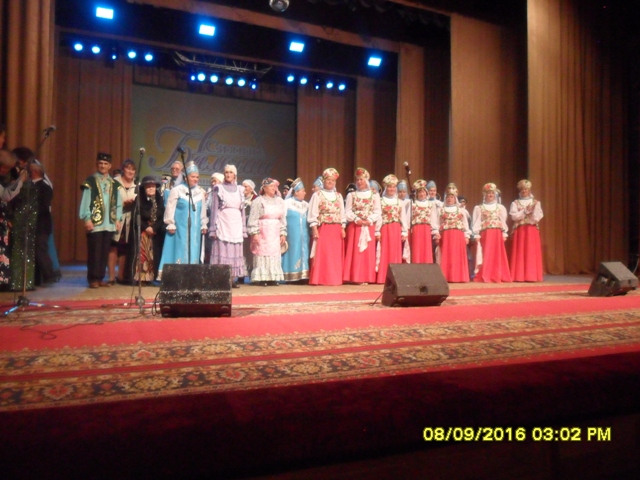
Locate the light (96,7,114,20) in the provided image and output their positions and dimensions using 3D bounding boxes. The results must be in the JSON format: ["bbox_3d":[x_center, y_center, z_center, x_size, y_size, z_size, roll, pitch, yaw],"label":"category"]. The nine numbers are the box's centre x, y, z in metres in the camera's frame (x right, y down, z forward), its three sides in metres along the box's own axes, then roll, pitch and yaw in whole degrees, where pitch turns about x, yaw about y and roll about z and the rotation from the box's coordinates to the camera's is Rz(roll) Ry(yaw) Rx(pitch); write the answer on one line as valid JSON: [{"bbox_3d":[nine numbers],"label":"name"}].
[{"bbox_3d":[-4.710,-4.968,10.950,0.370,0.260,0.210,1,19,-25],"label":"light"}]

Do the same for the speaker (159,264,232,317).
[{"bbox_3d":[-1.200,0.497,4.900,0.650,0.490,0.420,1,2,-12],"label":"speaker"}]

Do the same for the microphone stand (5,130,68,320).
[{"bbox_3d":[-2.770,-0.200,4.860,0.600,1.760,0.560,1,0,-22],"label":"microphone stand"}]

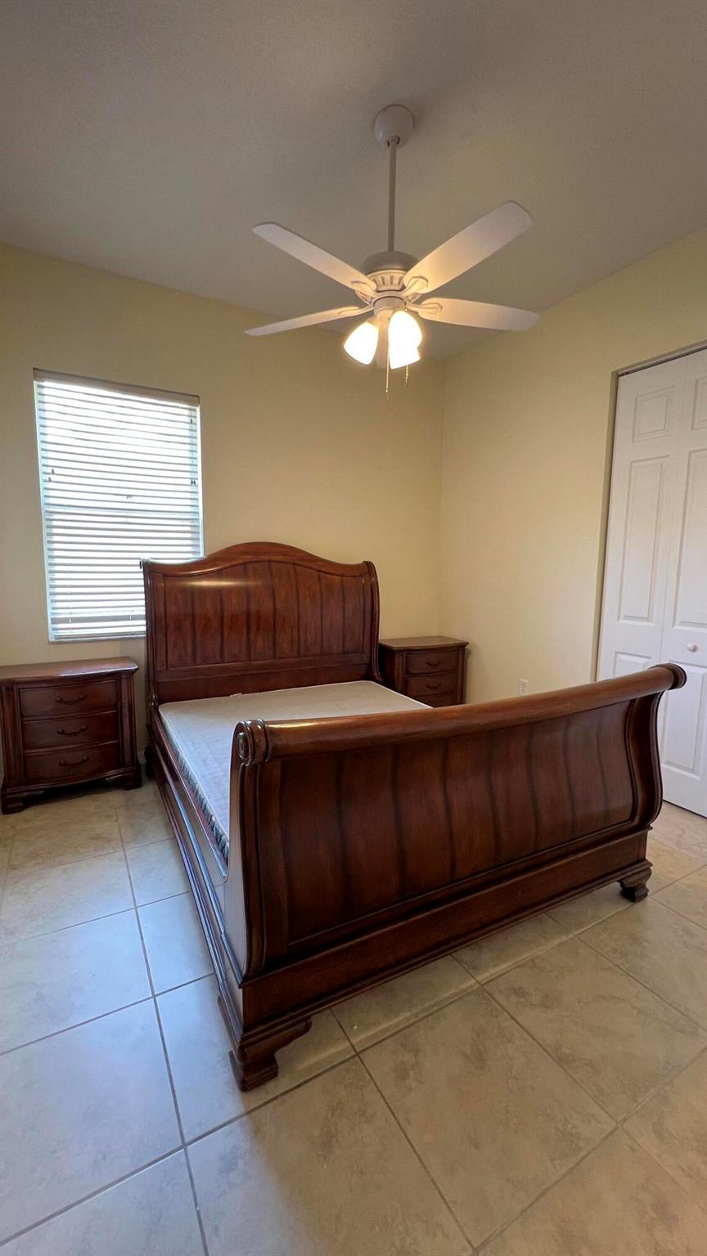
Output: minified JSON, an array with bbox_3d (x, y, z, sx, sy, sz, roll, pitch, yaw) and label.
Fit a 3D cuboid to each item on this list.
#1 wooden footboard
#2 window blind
[{"bbox_3d":[0.451,0.637,1.583,1.743,0.965,0.287,-2,6,-29],"label":"wooden footboard"},{"bbox_3d":[-1.476,-0.743,3.090,0.951,1.620,0.068,-2,6,-29],"label":"window blind"}]

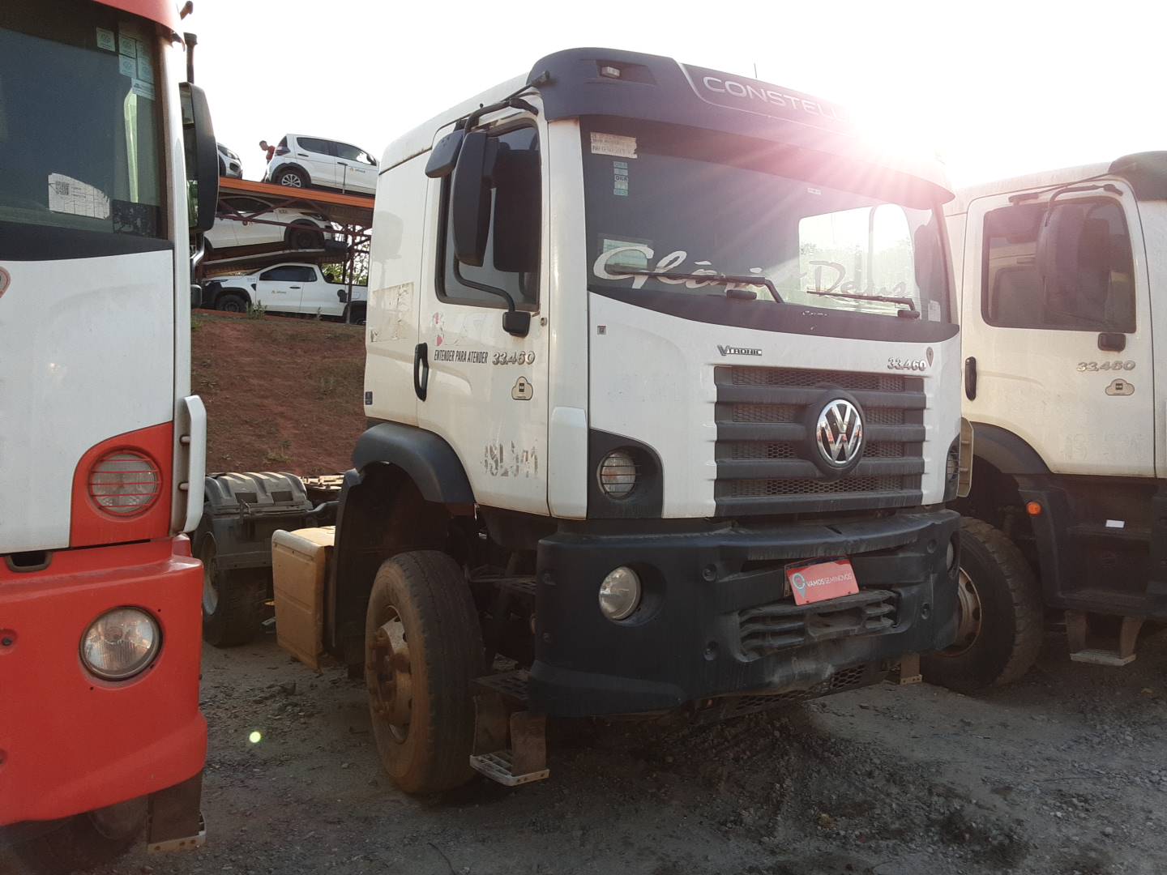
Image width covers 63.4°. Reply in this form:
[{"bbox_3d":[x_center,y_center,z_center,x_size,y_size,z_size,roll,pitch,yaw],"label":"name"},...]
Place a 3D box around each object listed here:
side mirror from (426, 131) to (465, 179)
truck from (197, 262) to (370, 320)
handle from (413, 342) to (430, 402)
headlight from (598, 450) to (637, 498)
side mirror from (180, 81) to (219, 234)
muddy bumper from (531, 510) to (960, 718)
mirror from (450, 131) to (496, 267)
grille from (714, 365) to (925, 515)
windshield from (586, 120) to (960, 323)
[{"bbox_3d":[-0.548,-1.117,3.720,0.150,0.185,0.090,1,1,21],"label":"side mirror"},{"bbox_3d":[-6.415,-3.107,20.833,4.470,1.560,1.730,0,1,-33],"label":"truck"},{"bbox_3d":[-0.722,-0.291,4.230,0.055,0.255,0.065,0,1,-33],"label":"handle"},{"bbox_3d":[0.114,0.139,3.399,0.168,0.170,0.090,0,1,-33],"label":"headlight"},{"bbox_3d":[-1.277,-0.926,3.130,0.110,0.475,0.190,0,1,-34],"label":"side mirror"},{"bbox_3d":[0.918,0.690,3.928,2.410,0.665,0.420,0,1,-33],"label":"muddy bumper"},{"bbox_3d":[-0.422,-0.909,3.600,0.135,0.475,0.200,1,1,6],"label":"mirror"},{"bbox_3d":[0.994,0.016,3.804,1.190,0.555,0.110,0,1,-33],"label":"grille"},{"bbox_3d":[0.926,-0.805,3.905,2.100,0.720,0.360,0,1,-33],"label":"windshield"}]

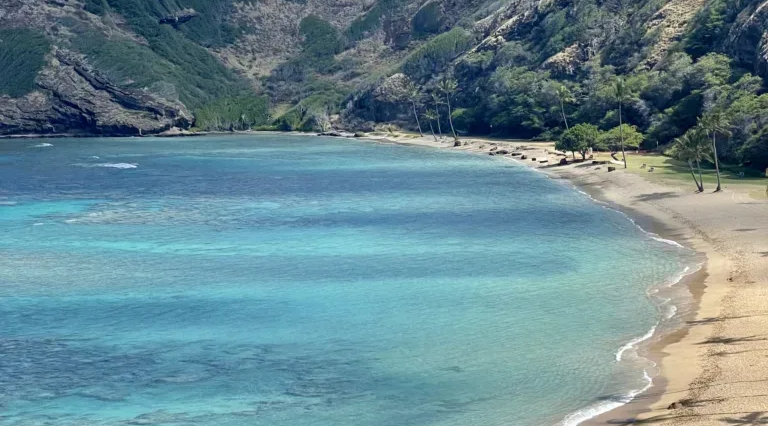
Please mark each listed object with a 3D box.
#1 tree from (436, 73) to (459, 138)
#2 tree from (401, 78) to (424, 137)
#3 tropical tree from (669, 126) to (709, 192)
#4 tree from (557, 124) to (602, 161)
[{"bbox_3d":[18.110,-29.950,540.000,6.280,17.560,6.280,0,5,0],"label":"tree"},{"bbox_3d":[8.500,-30.710,555.000,6.740,16.740,6.740,0,5,0],"label":"tree"},{"bbox_3d":[52.760,-9.400,328.000,6.930,11.270,6.930,0,5,0],"label":"tropical tree"},{"bbox_3d":[44.400,-16.130,430.000,9.540,8.570,9.060,0,5,0],"label":"tree"}]

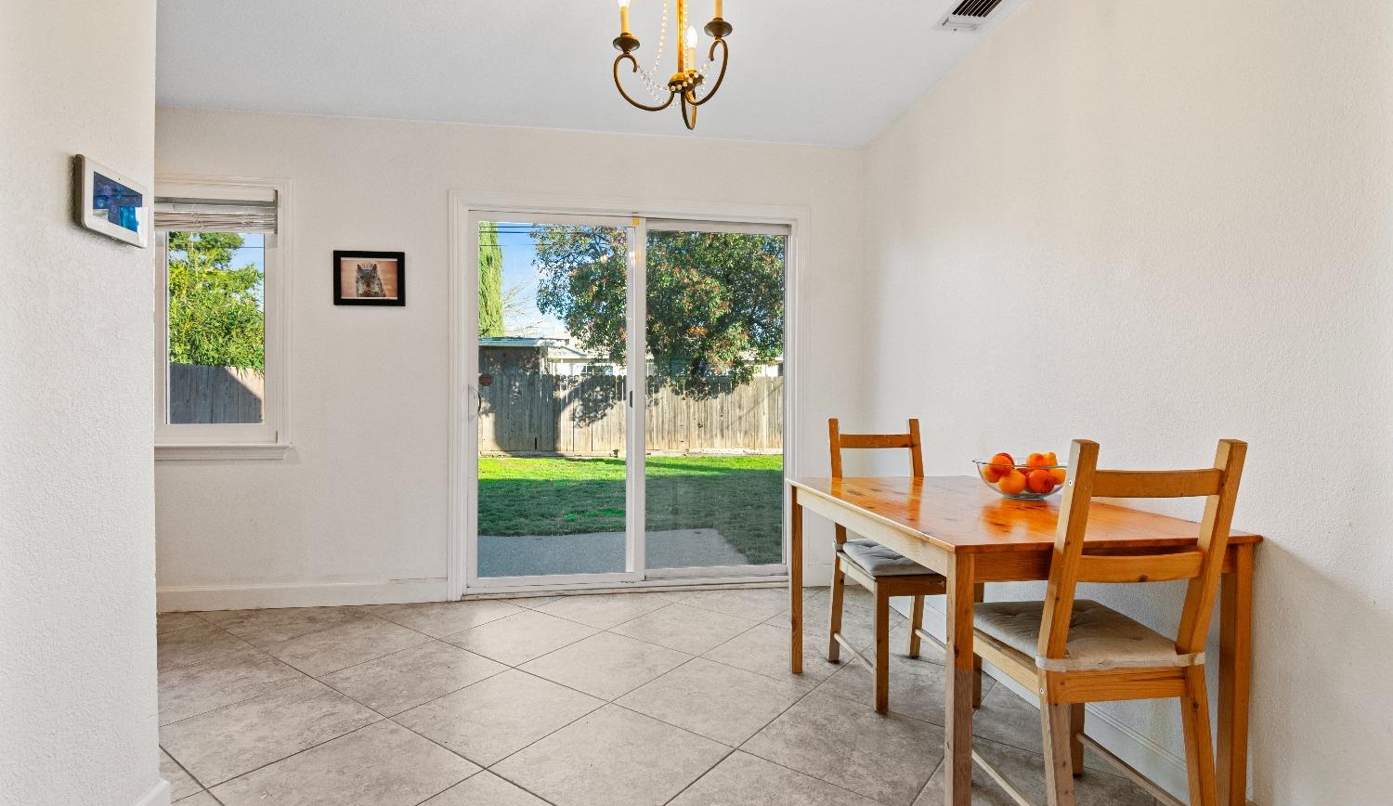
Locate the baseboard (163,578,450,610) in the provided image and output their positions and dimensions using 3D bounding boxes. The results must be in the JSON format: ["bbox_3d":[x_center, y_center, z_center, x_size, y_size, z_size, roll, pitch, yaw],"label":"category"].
[{"bbox_3d":[-2.016,0.986,3.191,1.415,0.125,0.015,0,0,-7],"label":"baseboard"}]

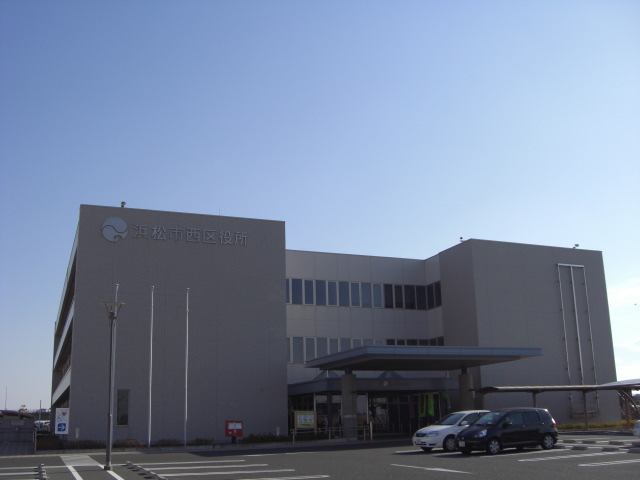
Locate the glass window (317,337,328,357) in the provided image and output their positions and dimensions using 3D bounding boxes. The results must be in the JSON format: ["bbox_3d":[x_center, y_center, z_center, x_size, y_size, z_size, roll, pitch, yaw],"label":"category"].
[{"bbox_3d":[0.151,7.606,48.218,0.850,1.750,0.100,5,-15,-23],"label":"glass window"}]

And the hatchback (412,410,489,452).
[{"bbox_3d":[5.683,7.423,27.474,4.300,1.480,1.700,5,-15,-25],"label":"hatchback"}]

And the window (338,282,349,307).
[{"bbox_3d":[1.691,3.855,49.871,0.820,1.750,0.100,5,-15,-23],"label":"window"}]

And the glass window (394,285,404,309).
[{"bbox_3d":[5.846,4.193,51.682,0.800,1.750,0.100,5,-15,-23],"label":"glass window"}]

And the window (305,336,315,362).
[{"bbox_3d":[-0.674,7.539,47.858,0.800,1.750,0.100,5,-15,-23],"label":"window"}]

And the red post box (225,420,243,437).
[{"bbox_3d":[-4.250,9.293,34.600,0.750,0.790,0.570,4,-15,-22],"label":"red post box"}]

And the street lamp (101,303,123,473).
[{"bbox_3d":[-6.497,4.461,21.817,0.782,5.080,0.782,4,-15,-21],"label":"street lamp"}]

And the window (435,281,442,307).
[{"bbox_3d":[8.620,4.022,51.253,0.100,1.750,0.850,5,-15,-23],"label":"window"}]

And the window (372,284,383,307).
[{"bbox_3d":[4.288,4.110,51.721,0.820,1.817,0.120,4,-15,-21],"label":"window"}]

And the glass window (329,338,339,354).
[{"bbox_3d":[0.963,7.816,49.443,0.778,1.757,0.120,4,-15,-21],"label":"glass window"}]

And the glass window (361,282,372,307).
[{"bbox_3d":[3.354,3.990,50.596,0.850,1.750,0.100,5,-15,-23],"label":"glass window"}]

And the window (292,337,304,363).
[{"bbox_3d":[-1.474,7.473,47.510,0.850,1.750,0.100,5,-15,-23],"label":"window"}]

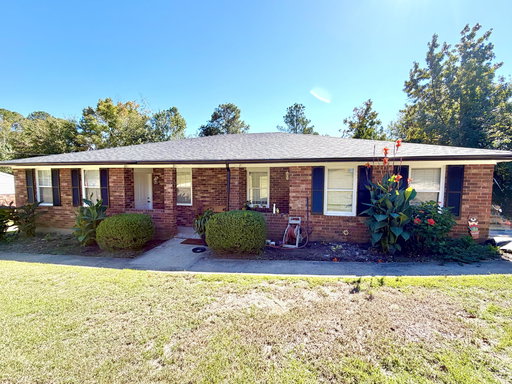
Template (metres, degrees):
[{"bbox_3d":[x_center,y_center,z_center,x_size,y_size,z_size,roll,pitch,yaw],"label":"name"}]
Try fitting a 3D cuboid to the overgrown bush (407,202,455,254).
[{"bbox_3d":[4.255,0.787,5.121,1.020,1.160,0.950,1,4,11],"label":"overgrown bush"}]

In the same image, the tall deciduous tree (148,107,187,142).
[{"bbox_3d":[-11.236,-5.096,25.696,5.000,10.800,5.000,1,4,11],"label":"tall deciduous tree"}]

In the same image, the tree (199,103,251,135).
[{"bbox_3d":[-4.259,-5.990,27.636,7.000,12.300,6.600,1,4,11],"label":"tree"}]

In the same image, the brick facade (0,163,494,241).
[{"bbox_3d":[-1.766,0.290,7.250,16.130,2.360,0.900,1,4,11],"label":"brick facade"}]

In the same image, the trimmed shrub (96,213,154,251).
[{"bbox_3d":[-4.049,1.115,6.599,1.650,0.950,1.250,1,4,11],"label":"trimmed shrub"}]

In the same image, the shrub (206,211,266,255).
[{"bbox_3d":[-0.583,1.025,5.841,1.650,1.000,1.150,1,4,11],"label":"shrub"}]

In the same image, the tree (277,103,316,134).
[{"bbox_3d":[5.867,-6.486,29.605,5.800,13.000,5.600,1,4,11],"label":"tree"}]

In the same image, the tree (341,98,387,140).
[{"bbox_3d":[12.977,-5.322,24.677,5.400,11.400,5.200,1,4,11],"label":"tree"}]

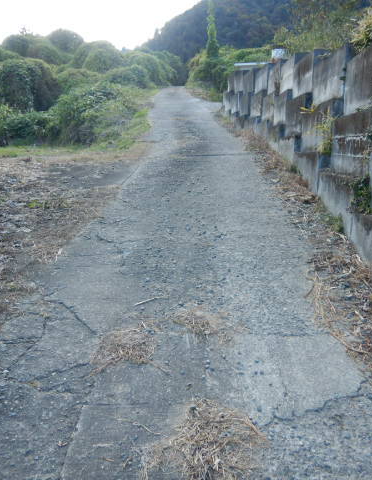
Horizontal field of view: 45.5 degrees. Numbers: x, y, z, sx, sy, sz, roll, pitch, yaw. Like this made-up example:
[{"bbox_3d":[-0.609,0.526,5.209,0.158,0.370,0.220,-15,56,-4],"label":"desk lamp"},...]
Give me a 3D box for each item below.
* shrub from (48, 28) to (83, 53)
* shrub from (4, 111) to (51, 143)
[{"bbox_3d":[-7.604,-12.495,28.000,2.400,1.700,2.200,0,11,0],"label":"shrub"},{"bbox_3d":[-4.108,-2.916,11.500,1.220,0.870,1.000,0,11,0],"label":"shrub"}]

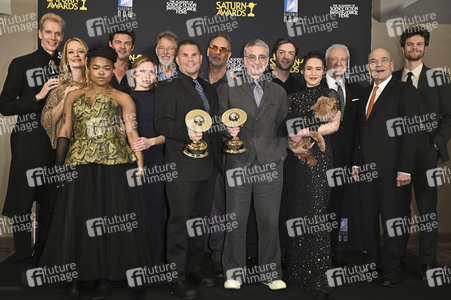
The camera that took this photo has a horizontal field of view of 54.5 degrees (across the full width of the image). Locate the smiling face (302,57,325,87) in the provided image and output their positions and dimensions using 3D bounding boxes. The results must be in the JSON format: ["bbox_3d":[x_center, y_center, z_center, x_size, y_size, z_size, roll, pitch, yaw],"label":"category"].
[{"bbox_3d":[0.599,-0.534,2.980,0.155,0.200,0.150,3,6,11],"label":"smiling face"}]

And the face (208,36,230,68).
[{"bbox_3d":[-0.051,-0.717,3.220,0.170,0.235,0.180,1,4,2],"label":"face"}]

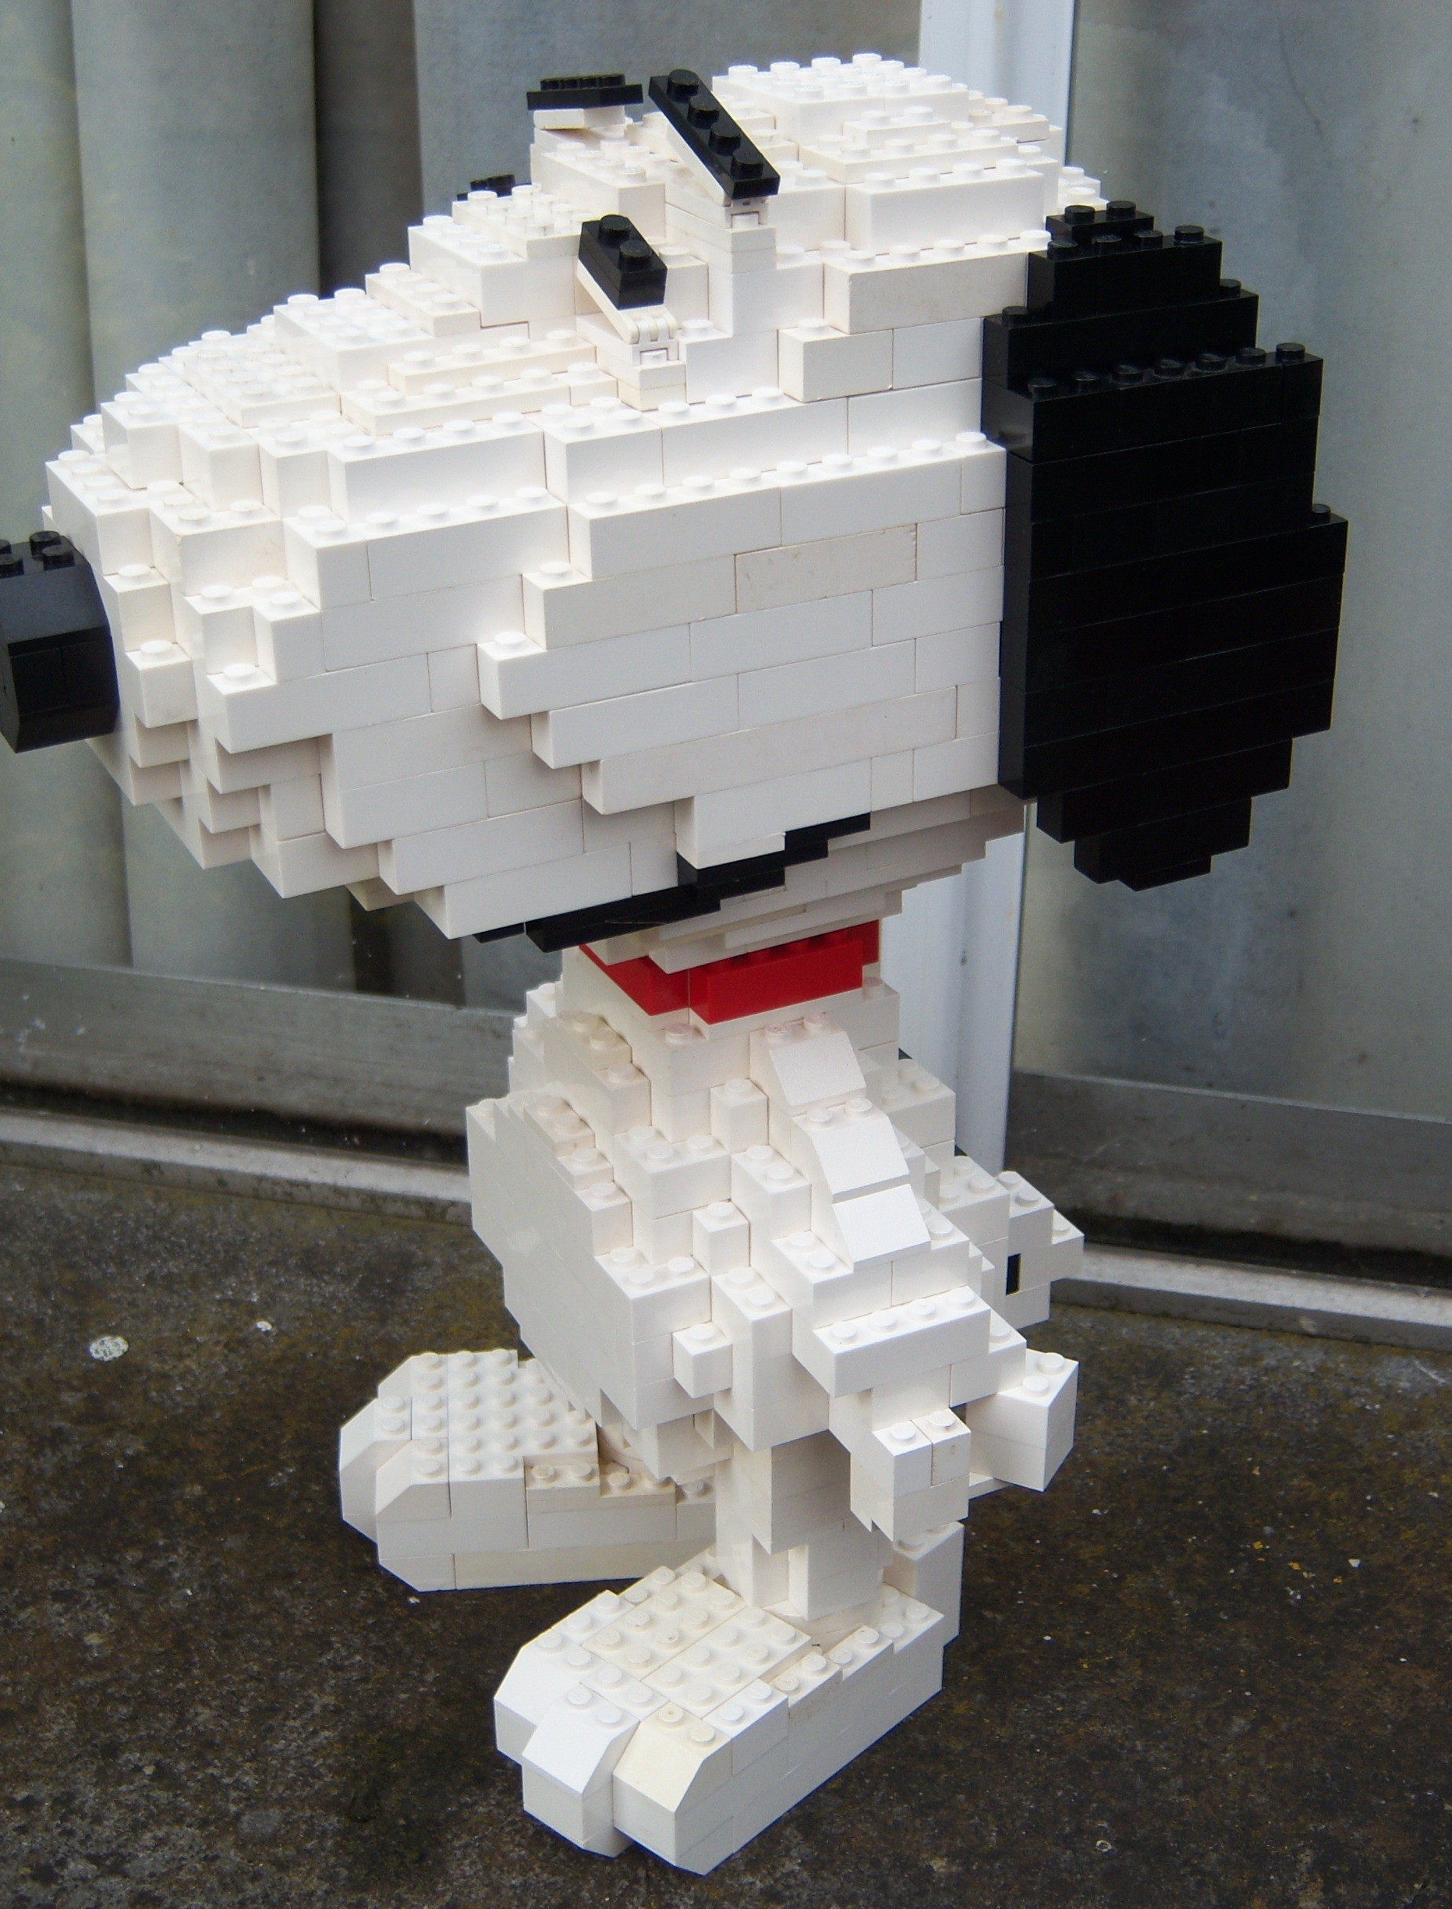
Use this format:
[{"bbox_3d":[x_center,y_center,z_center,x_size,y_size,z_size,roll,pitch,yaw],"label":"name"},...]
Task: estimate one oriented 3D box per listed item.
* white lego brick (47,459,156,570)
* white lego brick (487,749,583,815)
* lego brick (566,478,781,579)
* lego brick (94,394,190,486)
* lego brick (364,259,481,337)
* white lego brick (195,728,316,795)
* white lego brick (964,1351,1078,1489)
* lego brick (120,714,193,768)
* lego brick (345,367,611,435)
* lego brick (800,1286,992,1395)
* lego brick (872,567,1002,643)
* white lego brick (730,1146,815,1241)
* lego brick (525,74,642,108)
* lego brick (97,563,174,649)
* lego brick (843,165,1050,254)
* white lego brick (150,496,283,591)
[{"bbox_3d":[-0.099,-0.070,0.417,0.008,0.011,0.032,-14,30,-23],"label":"white lego brick"},{"bbox_3d":[-0.032,-0.030,0.421,0.016,0.010,0.011,-14,29,-22],"label":"white lego brick"},{"bbox_3d":[-0.008,-0.066,0.404,0.032,0.011,0.012,-14,29,-23],"label":"lego brick"},{"bbox_3d":[-0.092,-0.081,0.415,0.008,0.011,0.016,-14,29,-23],"label":"lego brick"},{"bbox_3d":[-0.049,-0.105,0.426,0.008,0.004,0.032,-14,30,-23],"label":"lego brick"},{"bbox_3d":[-0.071,-0.033,0.404,0.016,0.011,0.009,-14,29,-23],"label":"white lego brick"},{"bbox_3d":[0.056,0.086,0.498,0.016,0.020,0.016,12,30,25],"label":"white lego brick"},{"bbox_3d":[-0.090,-0.036,0.416,0.008,0.010,0.010,-14,29,-22],"label":"lego brick"},{"bbox_3d":[-0.039,-0.086,0.410,0.037,0.005,0.016,-14,29,-23],"label":"lego brick"},{"bbox_3d":[0.030,0.067,0.473,0.032,0.011,0.014,-14,29,-23],"label":"lego brick"},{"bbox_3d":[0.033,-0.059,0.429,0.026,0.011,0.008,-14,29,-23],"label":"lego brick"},{"bbox_3d":[0.008,0.043,0.480,0.008,0.011,0.016,-14,29,-23],"label":"white lego brick"},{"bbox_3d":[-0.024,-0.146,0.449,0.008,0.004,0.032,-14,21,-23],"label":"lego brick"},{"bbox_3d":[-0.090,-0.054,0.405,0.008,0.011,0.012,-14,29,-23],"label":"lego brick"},{"bbox_3d":[0.034,-0.119,0.422,0.032,0.011,0.012,-14,29,-23],"label":"lego brick"},{"bbox_3d":[-0.077,-0.063,0.400,0.016,0.011,0.016,-14,29,-23],"label":"white lego brick"}]

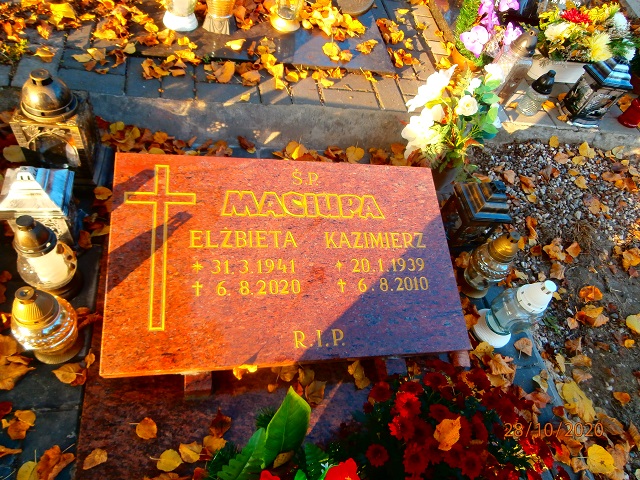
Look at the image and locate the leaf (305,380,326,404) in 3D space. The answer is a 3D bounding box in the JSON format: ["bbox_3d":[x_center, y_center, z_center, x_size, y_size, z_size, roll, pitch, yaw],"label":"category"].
[{"bbox_3d":[-0.010,0.331,0.964,0.043,0.018,0.049,14,58,-1],"label":"leaf"}]

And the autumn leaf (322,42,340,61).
[{"bbox_3d":[0.047,-0.678,1.595,0.066,0.016,0.094,-6,56,-21],"label":"autumn leaf"}]

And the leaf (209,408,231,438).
[{"bbox_3d":[-0.191,0.356,0.857,0.034,0.014,0.051,22,51,0],"label":"leaf"}]

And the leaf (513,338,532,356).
[{"bbox_3d":[0.544,0.279,1.183,0.052,0.013,0.046,26,51,4],"label":"leaf"}]

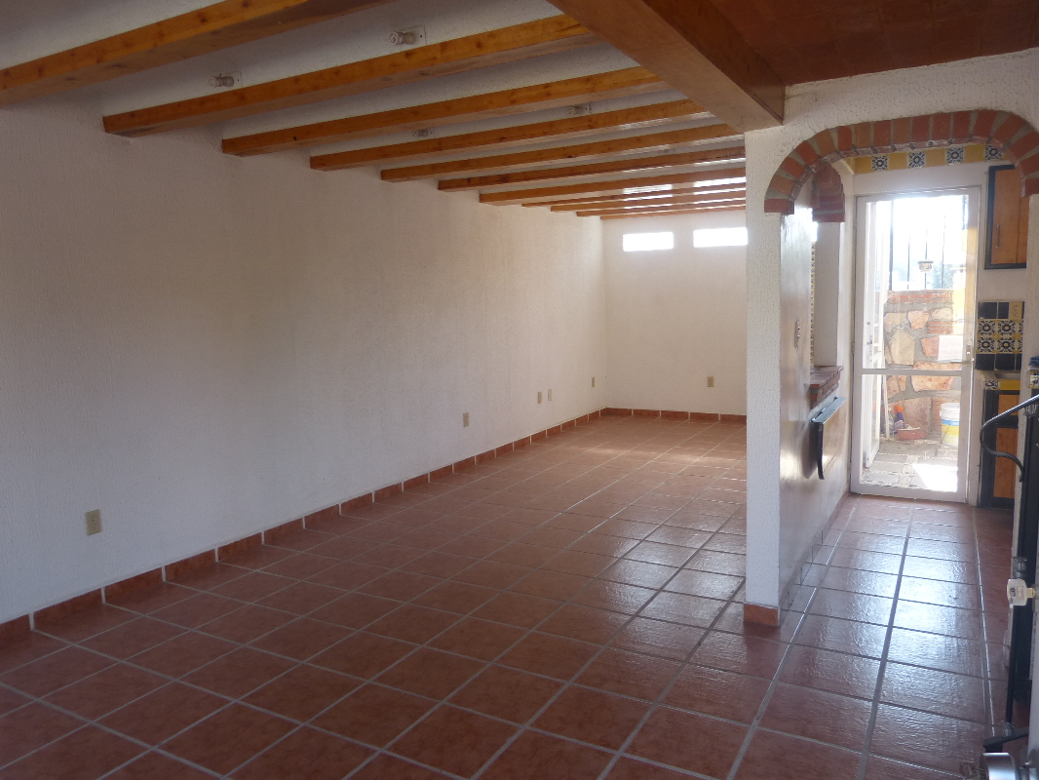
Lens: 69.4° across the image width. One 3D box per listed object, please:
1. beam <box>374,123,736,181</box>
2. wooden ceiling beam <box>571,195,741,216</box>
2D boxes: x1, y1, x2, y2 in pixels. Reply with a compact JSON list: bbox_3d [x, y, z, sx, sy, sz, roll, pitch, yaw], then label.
[{"bbox_3d":[0.284,-1.533,4.877,2.813,0.075,0.135,1,7,27],"label":"beam"},{"bbox_3d":[1.907,-1.909,7.669,2.838,0.076,0.139,3,8,30],"label":"wooden ceiling beam"}]

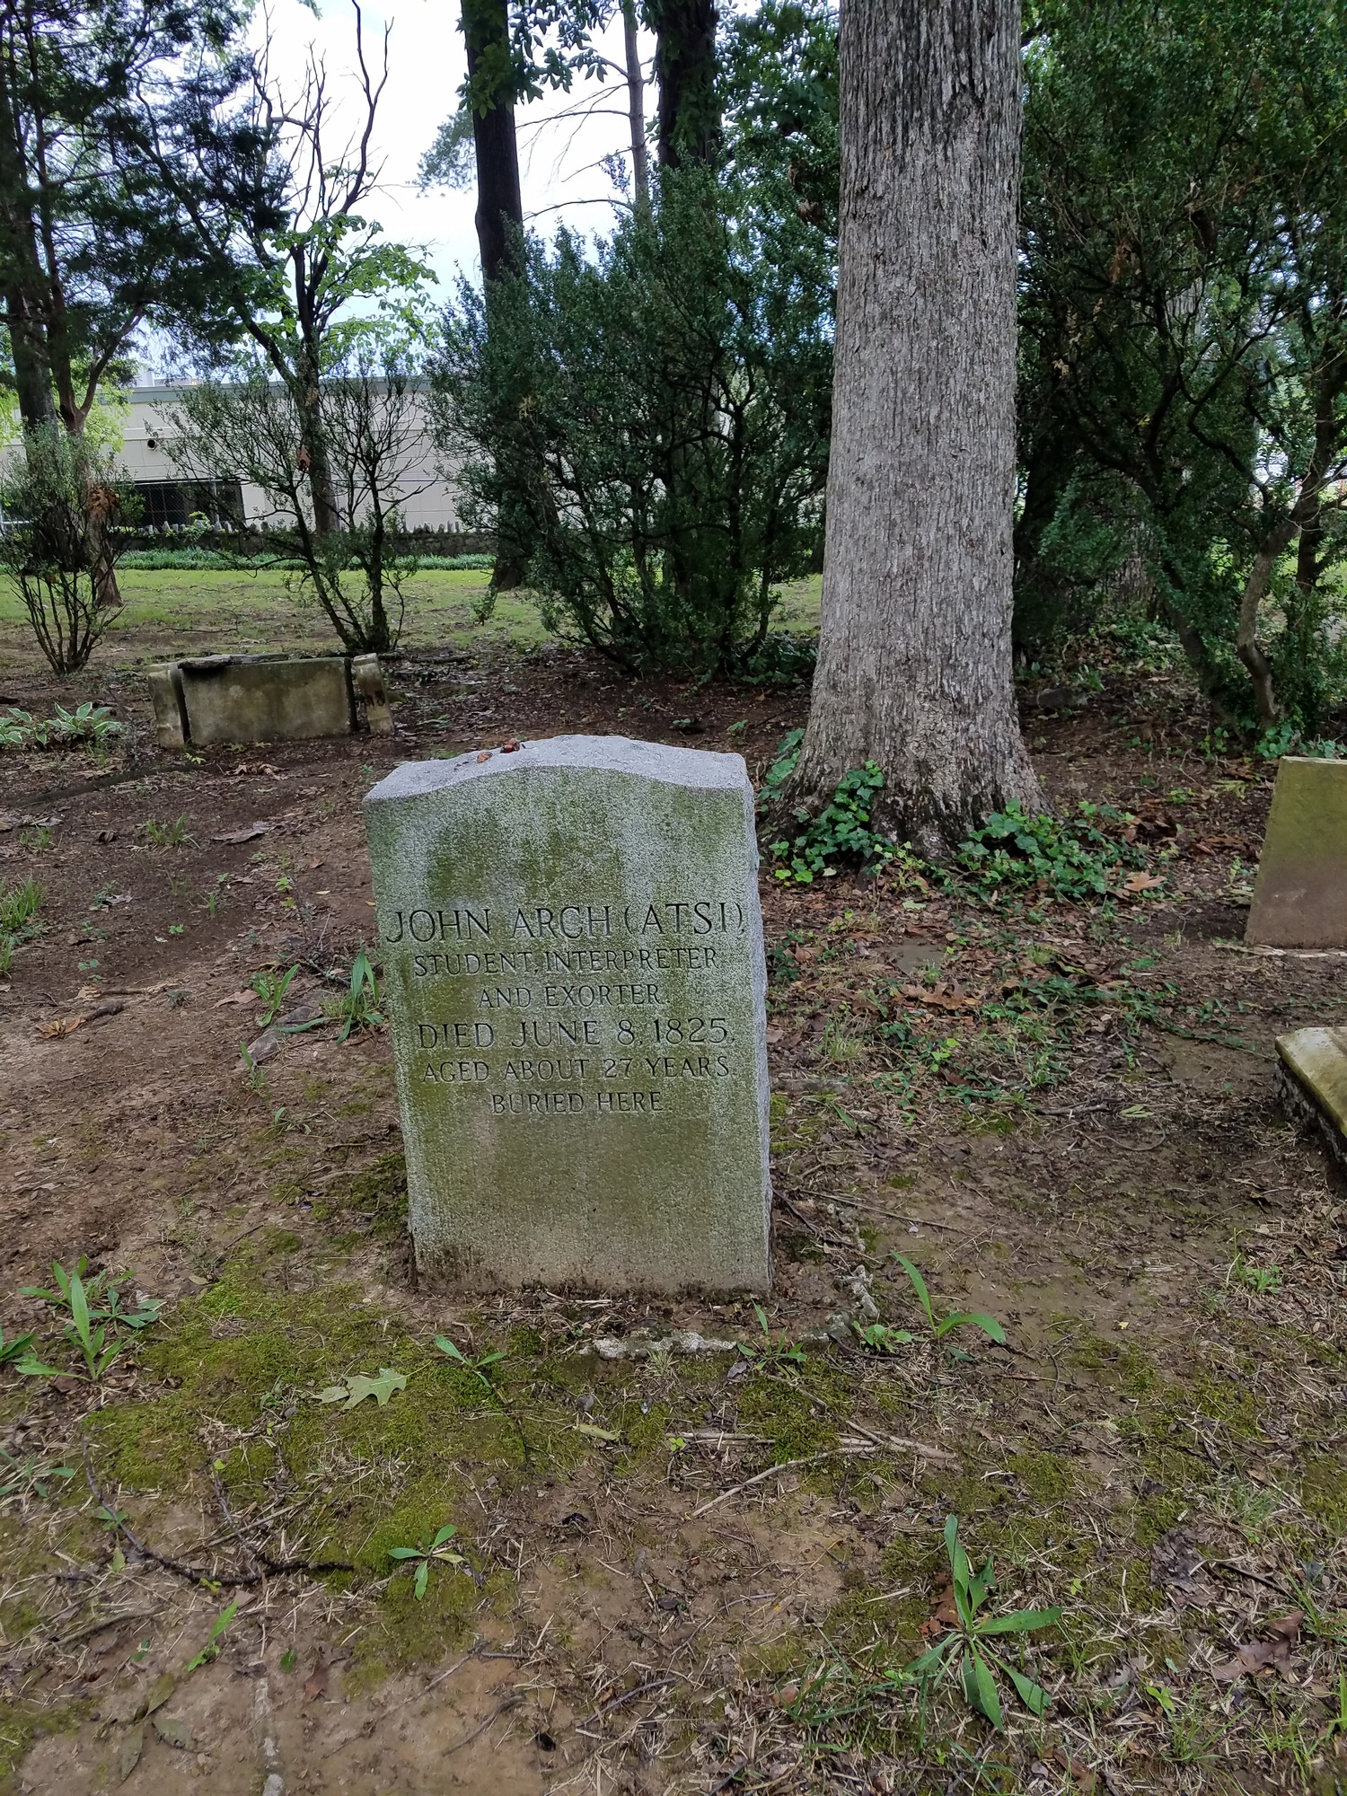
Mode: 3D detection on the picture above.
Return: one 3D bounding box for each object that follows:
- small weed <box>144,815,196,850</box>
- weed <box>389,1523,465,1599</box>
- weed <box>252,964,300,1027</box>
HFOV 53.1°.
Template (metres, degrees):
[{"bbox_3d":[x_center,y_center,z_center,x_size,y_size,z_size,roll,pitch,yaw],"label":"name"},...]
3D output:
[{"bbox_3d":[-2.049,-0.267,5.492,0.185,0.100,0.130,0,17,0],"label":"small weed"},{"bbox_3d":[-0.330,0.891,1.817,0.098,0.033,0.108,0,17,0],"label":"weed"},{"bbox_3d":[-1.213,0.291,4.091,0.130,0.130,0.150,-1,16,0],"label":"weed"}]

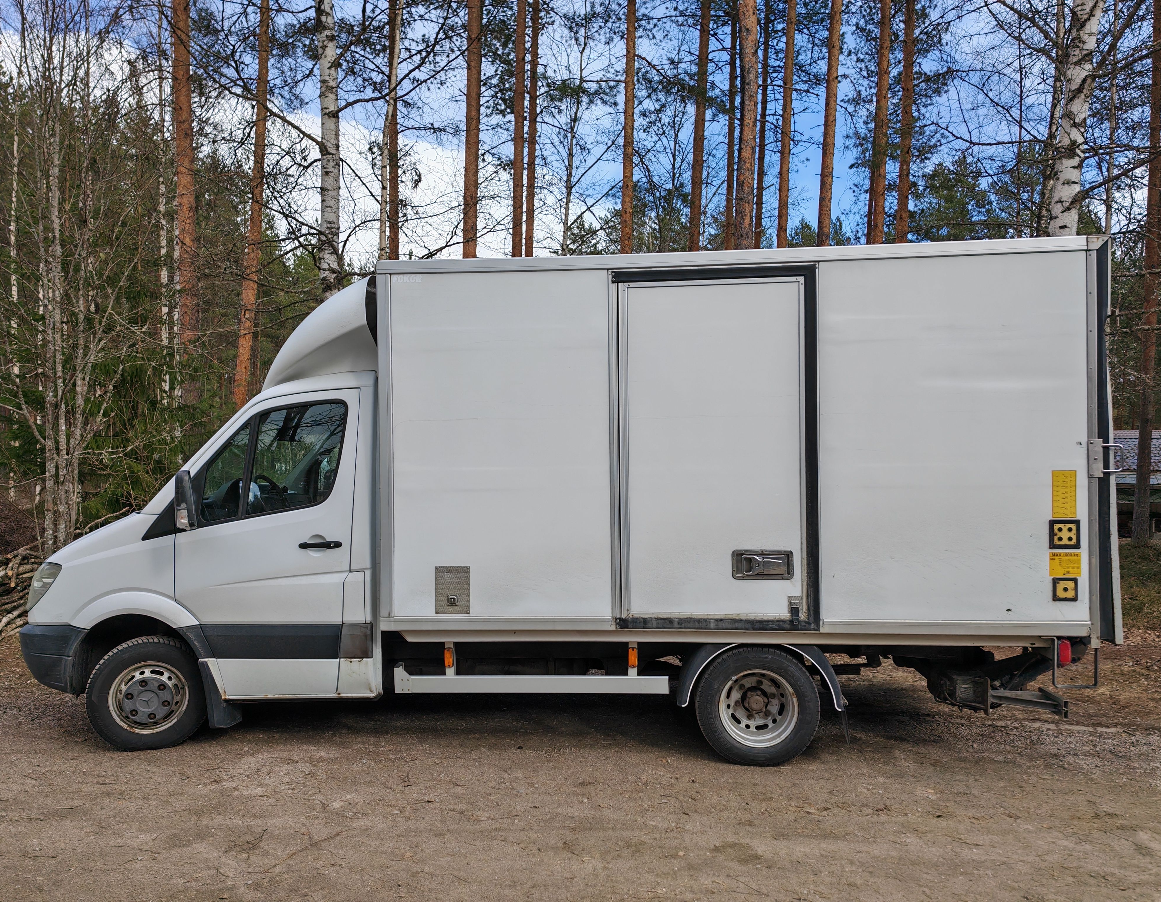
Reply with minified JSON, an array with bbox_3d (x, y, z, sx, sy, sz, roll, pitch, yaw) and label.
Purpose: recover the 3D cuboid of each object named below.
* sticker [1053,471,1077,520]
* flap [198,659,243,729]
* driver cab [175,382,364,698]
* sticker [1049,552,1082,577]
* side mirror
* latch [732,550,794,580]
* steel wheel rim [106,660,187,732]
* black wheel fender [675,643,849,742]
[{"bbox_3d":[2.544,0.228,4.745,0.122,0.245,0.005,-1,0,6],"label":"sticker"},{"bbox_3d":[-2.189,1.456,5.516,0.140,0.430,0.280,-1,0,6],"label":"flap"},{"bbox_3d":[-1.745,0.505,6.302,1.200,1.920,1.930,-1,0,6],"label":"driver cab"},{"bbox_3d":[2.549,0.597,4.745,0.160,0.122,0.005,-1,0,6],"label":"sticker"},{"bbox_3d":[-2.295,0.287,5.253,0.110,0.350,0.200,-1,0,6],"label":"side mirror"},{"bbox_3d":[0.993,0.619,4.924,0.330,0.160,0.055,-1,0,6],"label":"latch"},{"bbox_3d":[-2.631,1.488,5.504,0.445,0.445,0.170,-1,0,-26],"label":"steel wheel rim"},{"bbox_3d":[1.046,1.338,5.266,0.950,0.600,0.460,-1,0,6],"label":"black wheel fender"}]

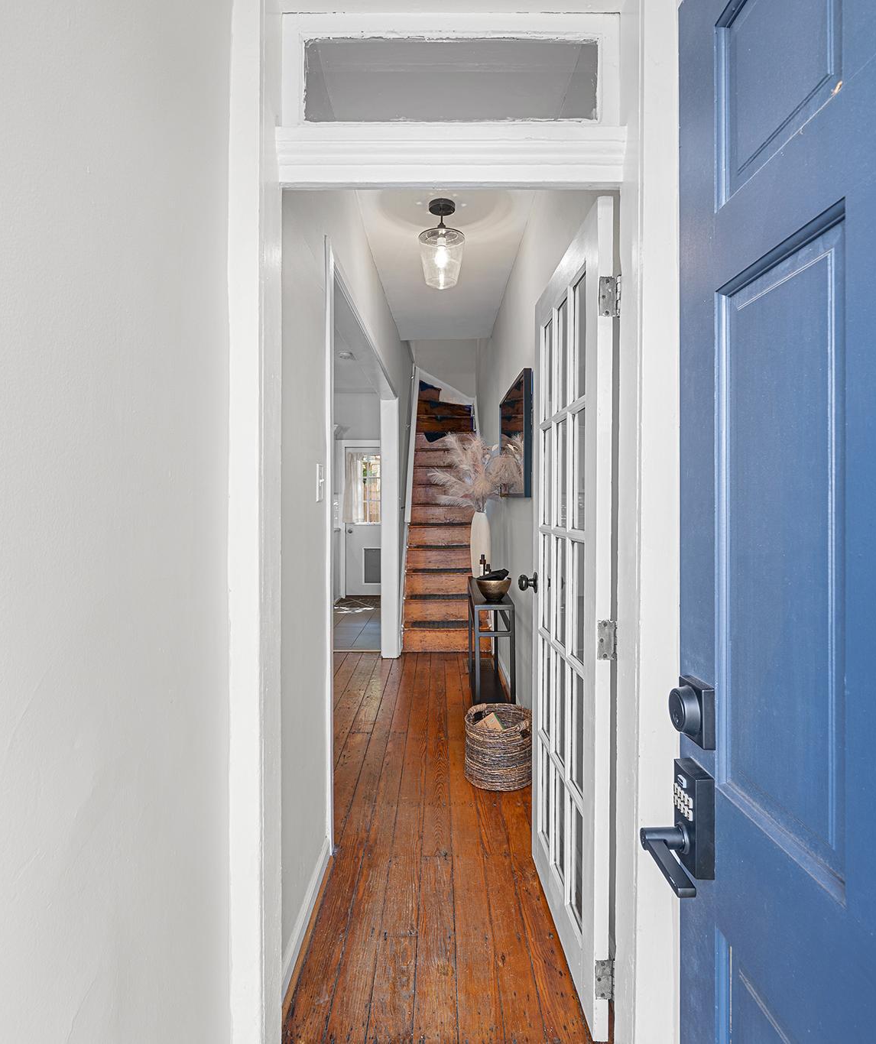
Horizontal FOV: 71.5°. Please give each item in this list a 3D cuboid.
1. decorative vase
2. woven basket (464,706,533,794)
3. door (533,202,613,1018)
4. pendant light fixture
[{"bbox_3d":[0.326,0.184,4.600,0.149,0.500,0.149,0,1,0],"label":"decorative vase"},{"bbox_3d":[0.306,1.070,2.915,0.345,0.280,0.345,0,1,0],"label":"woven basket"},{"bbox_3d":[0.384,0.225,1.844,0.037,2.020,0.770,0,1,-2],"label":"door"},{"bbox_3d":[0.019,-1.425,3.130,0.237,0.400,0.237,0,1,0],"label":"pendant light fixture"}]

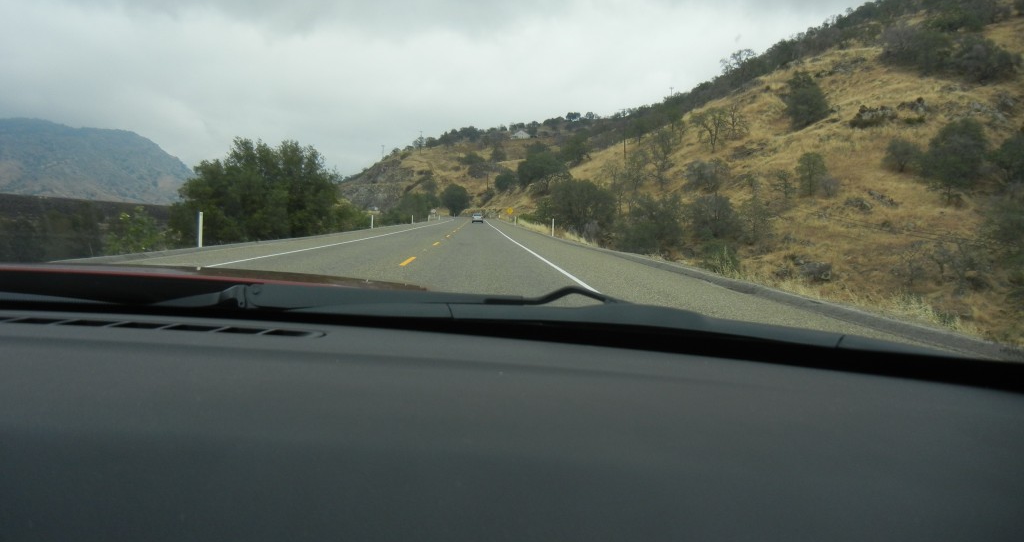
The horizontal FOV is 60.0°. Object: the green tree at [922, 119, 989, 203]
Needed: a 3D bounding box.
[{"bbox_3d":[23.986,-5.922,48.000,3.570,4.543,3.320,1,3,0],"label":"green tree"}]

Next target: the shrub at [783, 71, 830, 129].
[{"bbox_3d":[32.297,-18.635,97.000,5.028,6.339,4.676,1,3,0],"label":"shrub"}]

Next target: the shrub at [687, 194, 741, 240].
[{"bbox_3d":[16.574,-4.483,73.000,4.440,3.780,4.220,3,4,13],"label":"shrub"}]

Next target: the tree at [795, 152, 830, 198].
[{"bbox_3d":[20.923,-6.741,62.000,2.375,3.214,2.209,1,3,0],"label":"tree"}]

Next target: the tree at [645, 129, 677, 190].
[{"bbox_3d":[20.915,-15.704,125.000,4.510,8.450,4.280,3,4,9],"label":"tree"}]

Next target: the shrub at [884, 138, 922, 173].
[{"bbox_3d":[29.997,-8.850,68.000,2.910,2.760,2.770,3,4,23],"label":"shrub"}]

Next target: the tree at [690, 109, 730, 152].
[{"bbox_3d":[27.958,-19.859,125.000,5.634,6.338,5.239,1,3,0],"label":"tree"}]

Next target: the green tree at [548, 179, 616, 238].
[{"bbox_3d":[5.163,-4.541,65.000,4.980,4.321,4.632,1,3,0],"label":"green tree"}]

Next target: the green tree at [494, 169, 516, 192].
[{"bbox_3d":[-1.758,-24.473,240.000,5.950,5.950,5.650,2,3,-1],"label":"green tree"}]

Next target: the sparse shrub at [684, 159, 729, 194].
[{"bbox_3d":[23.669,-11.500,108.000,5.350,4.140,5.090,3,4,12],"label":"sparse shrub"}]

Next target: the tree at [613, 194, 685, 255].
[{"bbox_3d":[6.767,-2.281,44.000,3.570,3.123,3.320,1,3,0],"label":"tree"}]

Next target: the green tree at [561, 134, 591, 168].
[{"bbox_3d":[16.456,-31.228,230.000,7.770,8.810,7.390,2,3,4],"label":"green tree"}]

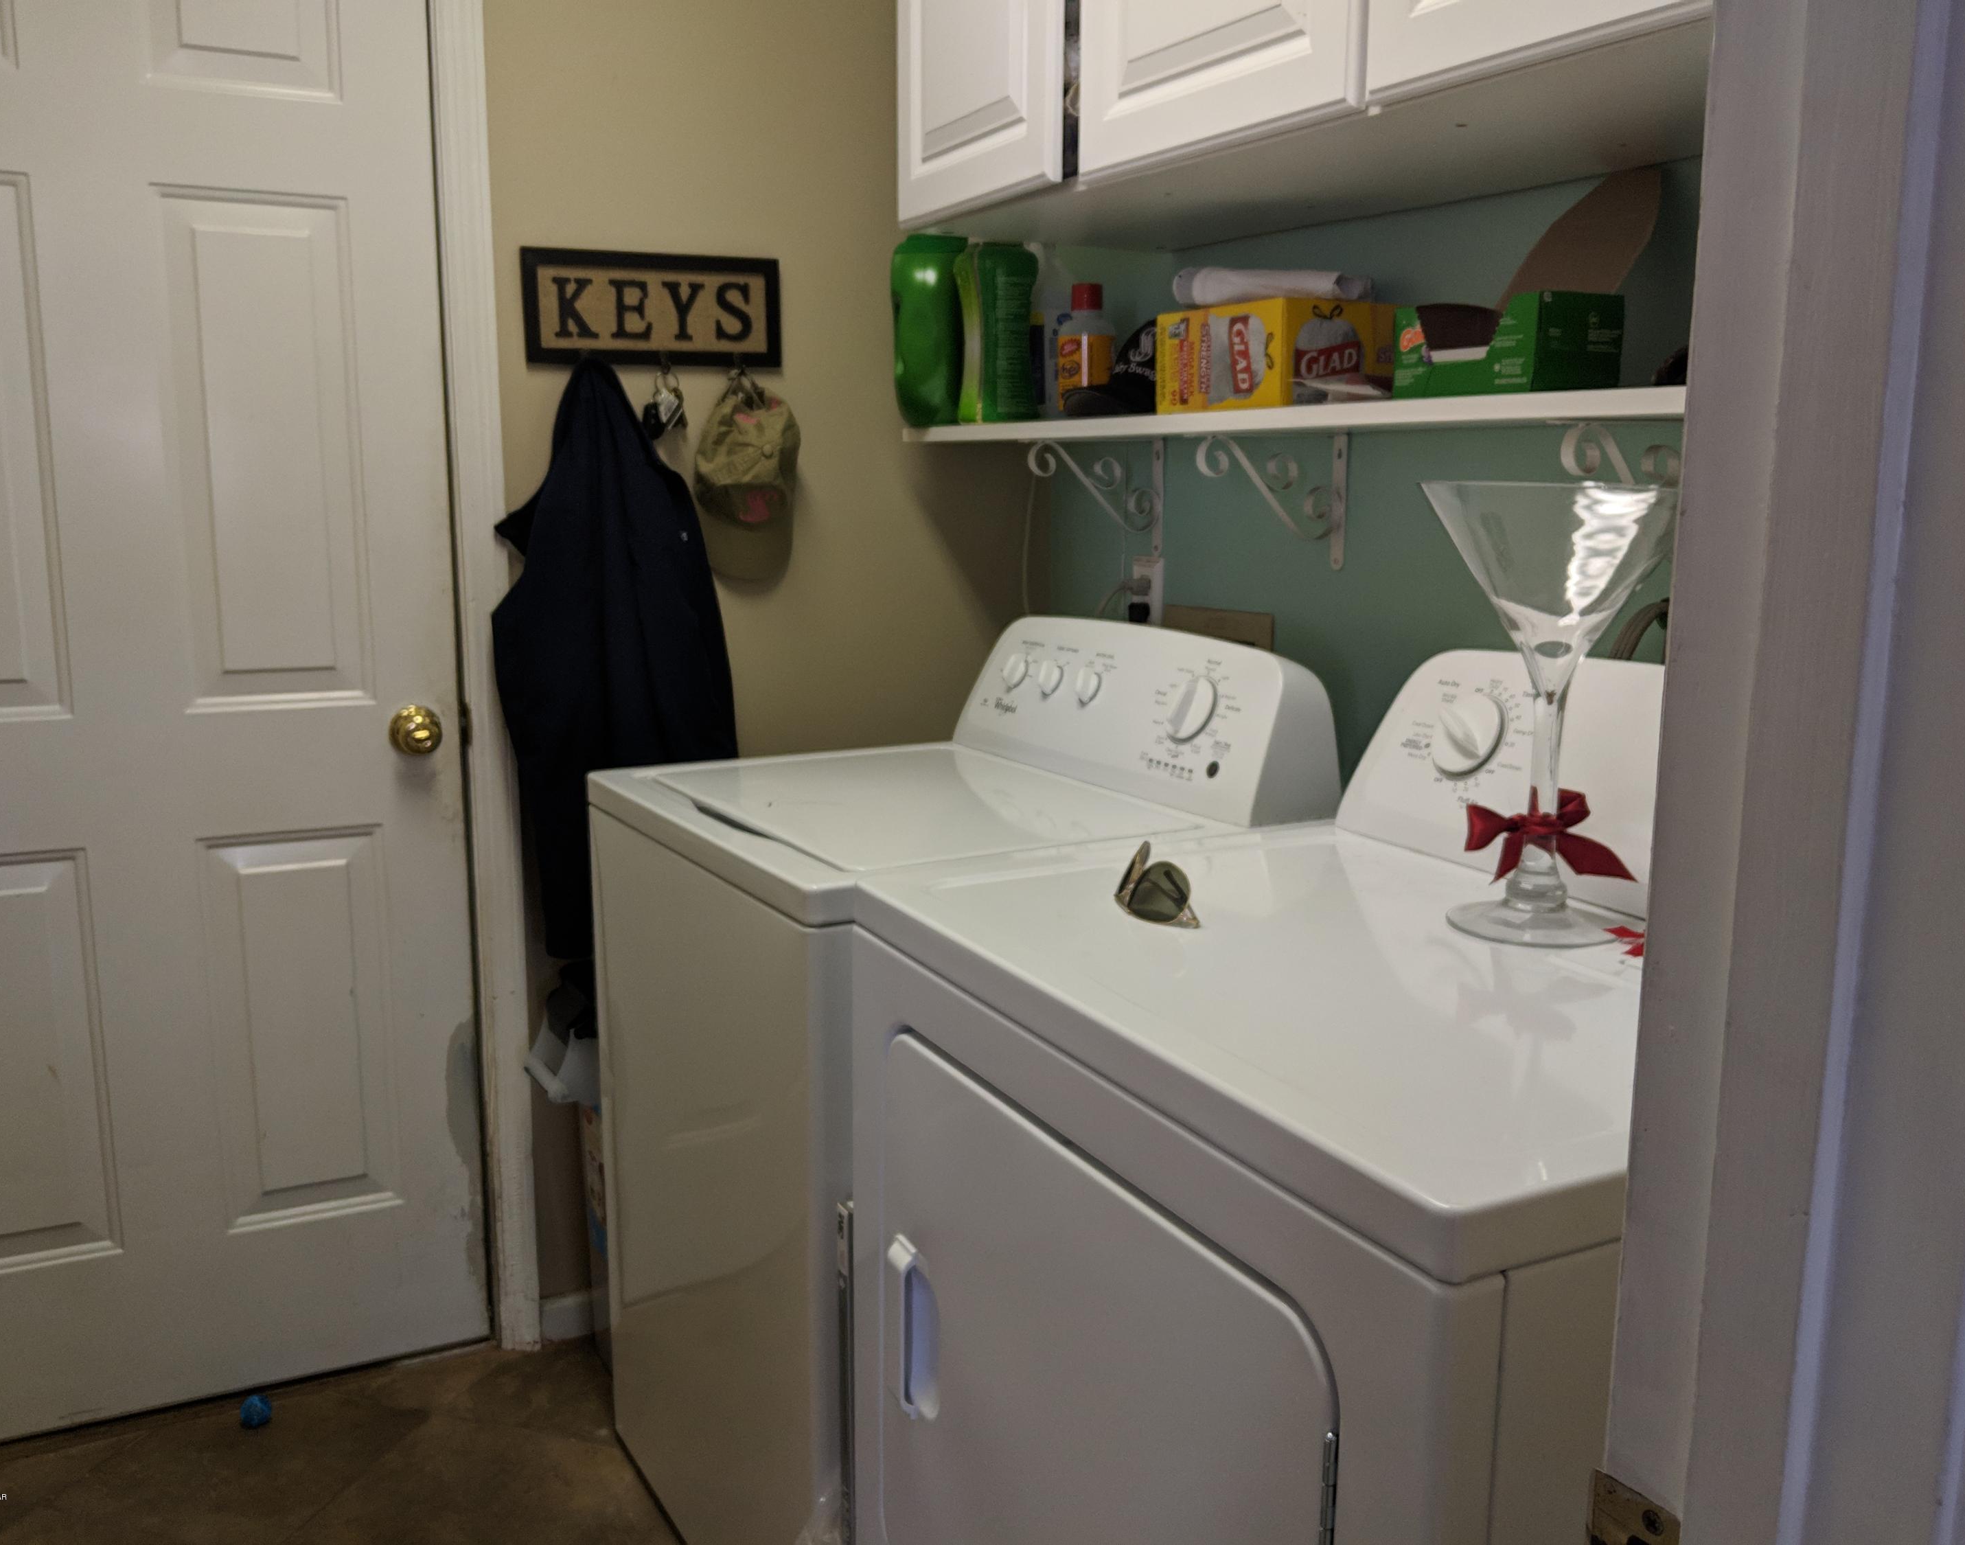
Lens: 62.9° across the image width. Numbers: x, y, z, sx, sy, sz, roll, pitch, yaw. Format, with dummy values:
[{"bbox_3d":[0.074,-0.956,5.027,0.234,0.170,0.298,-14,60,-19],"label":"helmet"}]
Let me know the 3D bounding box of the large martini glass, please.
[{"bbox_3d":[0.455,-0.052,1.284,0.224,0.354,0.224,-5,11,-27],"label":"large martini glass"}]

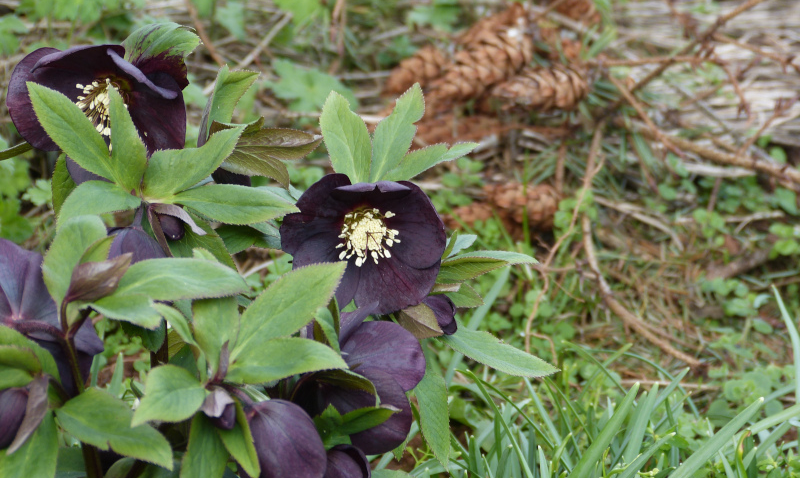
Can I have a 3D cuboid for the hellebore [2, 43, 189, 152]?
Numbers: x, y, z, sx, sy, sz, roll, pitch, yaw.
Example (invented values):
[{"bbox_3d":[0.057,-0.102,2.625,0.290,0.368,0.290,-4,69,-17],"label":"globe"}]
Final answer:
[{"bbox_3d":[-0.131,-0.058,1.280,0.068,0.053,0.034,14,27,27],"label":"hellebore"}]

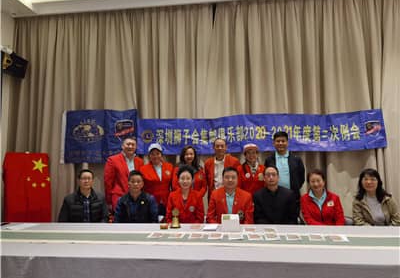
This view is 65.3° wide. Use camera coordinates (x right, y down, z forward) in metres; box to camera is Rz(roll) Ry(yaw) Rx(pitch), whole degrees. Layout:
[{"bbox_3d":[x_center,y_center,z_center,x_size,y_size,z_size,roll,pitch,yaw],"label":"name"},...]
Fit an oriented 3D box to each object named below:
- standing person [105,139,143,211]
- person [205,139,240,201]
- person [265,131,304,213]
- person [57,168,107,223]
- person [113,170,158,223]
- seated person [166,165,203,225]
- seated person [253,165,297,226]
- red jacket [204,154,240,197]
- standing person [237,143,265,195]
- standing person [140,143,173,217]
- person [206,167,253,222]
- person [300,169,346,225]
[{"bbox_3d":[-0.987,0.811,4.049,0.550,1.690,0.340,1,-3,-27],"label":"standing person"},{"bbox_3d":[0.288,0.821,4.048,0.480,1.670,0.300,0,-3,10],"label":"person"},{"bbox_3d":[1.036,0.776,3.706,0.500,1.732,0.320,-2,-6,13],"label":"person"},{"bbox_3d":[-1.342,0.988,3.402,0.540,1.280,0.750,0,-2,-7],"label":"person"},{"bbox_3d":[-0.664,0.957,3.112,0.500,1.280,0.750,-1,-6,0],"label":"person"},{"bbox_3d":[-0.146,0.923,3.057,0.450,1.327,0.740,-1,-6,2],"label":"seated person"},{"bbox_3d":[0.807,0.958,3.183,0.510,1.320,0.750,0,-2,7],"label":"seated person"},{"bbox_3d":[0.269,0.549,3.814,0.480,0.720,0.270,-1,-6,8],"label":"red jacket"},{"bbox_3d":[0.638,0.854,3.741,0.440,1.593,0.290,-1,-6,6],"label":"standing person"},{"bbox_3d":[-0.551,0.847,3.967,0.460,1.610,0.300,1,-3,-14],"label":"standing person"},{"bbox_3d":[0.325,0.970,3.211,0.520,1.300,0.750,0,-2,3],"label":"person"},{"bbox_3d":[1.180,0.925,2.909,0.460,1.267,0.740,-2,-6,15],"label":"person"}]

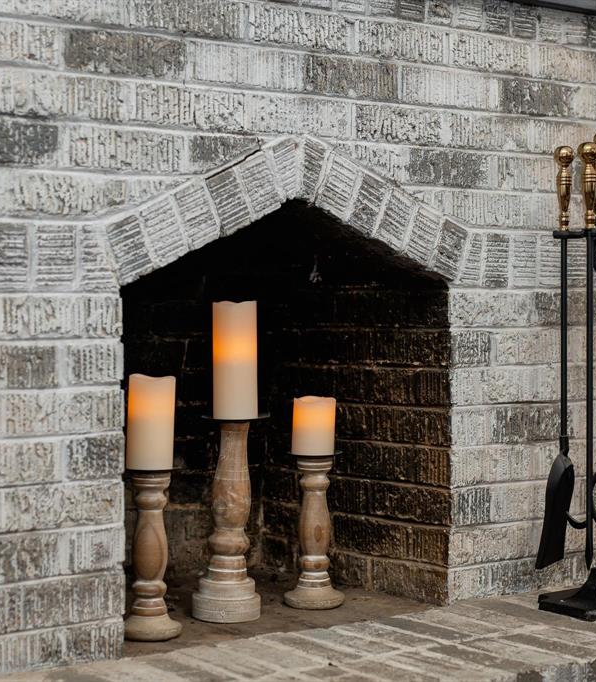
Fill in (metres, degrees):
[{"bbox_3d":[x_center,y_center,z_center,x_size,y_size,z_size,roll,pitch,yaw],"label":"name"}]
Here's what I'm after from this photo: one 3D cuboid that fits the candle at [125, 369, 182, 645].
[{"bbox_3d":[-0.240,0.266,2.536,0.106,0.419,0.106,0,2,0],"label":"candle"}]

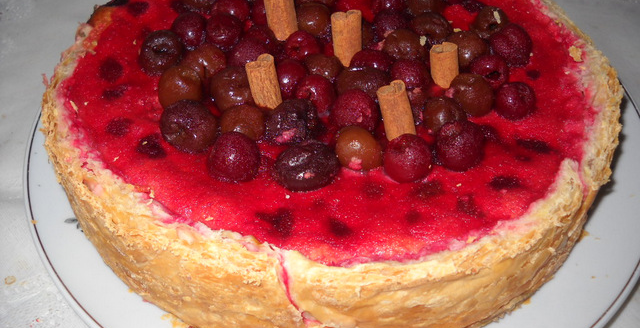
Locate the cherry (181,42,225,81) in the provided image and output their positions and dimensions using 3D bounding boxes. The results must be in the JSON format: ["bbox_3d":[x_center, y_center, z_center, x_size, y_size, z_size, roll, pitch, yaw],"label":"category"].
[{"bbox_3d":[-0.052,-0.044,0.314,0.019,0.018,0.019,0,49,0],"label":"cherry"}]

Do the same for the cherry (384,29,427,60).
[{"bbox_3d":[0.040,-0.056,0.336,0.021,0.018,0.020,0,47,0],"label":"cherry"}]

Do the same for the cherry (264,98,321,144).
[{"bbox_3d":[-0.011,-0.018,0.294,0.023,0.019,0.021,-11,49,-10],"label":"cherry"}]

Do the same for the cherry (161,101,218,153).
[{"bbox_3d":[-0.053,-0.015,0.287,0.024,0.022,0.024,0,48,0],"label":"cherry"}]

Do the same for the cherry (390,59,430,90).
[{"bbox_3d":[0.040,-0.038,0.308,0.019,0.018,0.019,2,47,0],"label":"cherry"}]

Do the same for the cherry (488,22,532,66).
[{"bbox_3d":[0.088,-0.055,0.325,0.021,0.020,0.021,2,47,0],"label":"cherry"}]

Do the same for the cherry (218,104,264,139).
[{"bbox_3d":[-0.033,-0.016,0.299,0.019,0.018,0.019,0,47,0],"label":"cherry"}]

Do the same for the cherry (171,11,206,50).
[{"bbox_3d":[-0.061,-0.063,0.329,0.017,0.016,0.017,0,48,0],"label":"cherry"}]

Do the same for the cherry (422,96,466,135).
[{"bbox_3d":[0.053,-0.020,0.297,0.019,0.017,0.019,0,48,0],"label":"cherry"}]

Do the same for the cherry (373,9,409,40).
[{"bbox_3d":[0.035,-0.069,0.350,0.018,0.018,0.018,0,47,0],"label":"cherry"}]

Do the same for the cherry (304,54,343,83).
[{"bbox_3d":[0.002,-0.041,0.310,0.017,0.015,0.017,0,48,0],"label":"cherry"}]

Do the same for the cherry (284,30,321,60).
[{"bbox_3d":[-0.008,-0.057,0.338,0.018,0.017,0.017,0,47,0],"label":"cherry"}]

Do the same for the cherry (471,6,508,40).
[{"bbox_3d":[0.081,-0.066,0.334,0.018,0.017,0.018,0,48,0],"label":"cherry"}]

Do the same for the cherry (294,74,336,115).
[{"bbox_3d":[-0.002,-0.030,0.307,0.018,0.017,0.018,0,48,0],"label":"cherry"}]

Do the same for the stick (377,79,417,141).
[{"bbox_3d":[0.033,-0.020,0.295,0.012,0.028,0.009,-12,28,7],"label":"stick"}]

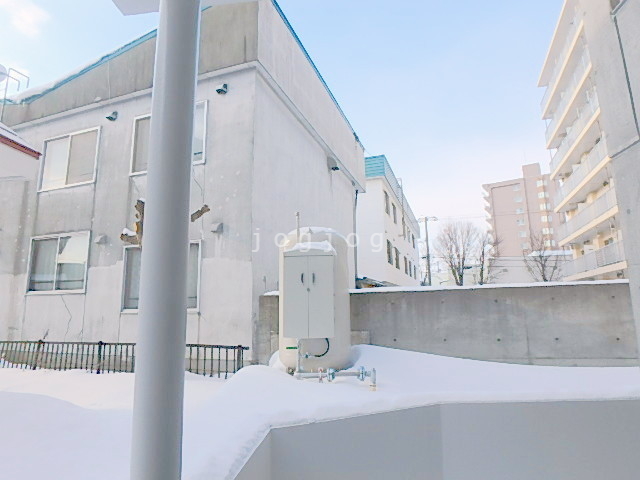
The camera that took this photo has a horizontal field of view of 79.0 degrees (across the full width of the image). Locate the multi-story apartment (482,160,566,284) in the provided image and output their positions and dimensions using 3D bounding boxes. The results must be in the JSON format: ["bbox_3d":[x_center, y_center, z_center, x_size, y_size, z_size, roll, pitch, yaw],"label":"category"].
[{"bbox_3d":[52.031,0.456,95.701,17.000,33.674,18.000,-7,-12,32],"label":"multi-story apartment"}]

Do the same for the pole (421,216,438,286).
[{"bbox_3d":[11.118,2.995,39.053,1.750,10.788,0.450,0,-10,0],"label":"pole"}]

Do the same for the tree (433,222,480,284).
[{"bbox_3d":[14.300,3.227,40.023,4.636,10.616,4.636,0,-10,0],"label":"tree"}]

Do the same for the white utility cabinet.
[{"bbox_3d":[-0.111,0.551,4.000,0.505,0.910,0.270,-3,-10,10],"label":"white utility cabinet"}]

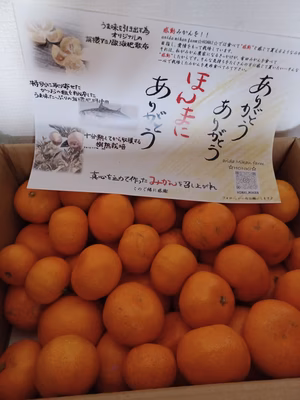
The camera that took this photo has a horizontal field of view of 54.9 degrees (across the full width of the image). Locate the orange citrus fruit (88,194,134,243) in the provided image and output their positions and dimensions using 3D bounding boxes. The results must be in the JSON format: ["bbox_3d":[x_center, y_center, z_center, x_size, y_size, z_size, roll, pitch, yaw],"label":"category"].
[{"bbox_3d":[-0.049,0.024,0.366,0.058,0.062,0.062,-2,54,-4],"label":"orange citrus fruit"}]

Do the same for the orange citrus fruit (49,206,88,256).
[{"bbox_3d":[-0.097,0.037,0.350,0.047,0.059,0.059,-2,54,-4],"label":"orange citrus fruit"}]

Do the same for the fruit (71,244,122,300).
[{"bbox_3d":[-0.061,0.083,0.331,0.062,0.057,0.062,-2,51,-4],"label":"fruit"}]

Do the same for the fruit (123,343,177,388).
[{"bbox_3d":[0.001,0.164,0.285,0.050,0.046,0.050,-2,51,-4],"label":"fruit"}]

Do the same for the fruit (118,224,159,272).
[{"bbox_3d":[-0.013,0.058,0.346,0.050,0.058,0.058,-2,54,-4],"label":"fruit"}]

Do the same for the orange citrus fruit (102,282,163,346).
[{"bbox_3d":[-0.016,0.114,0.291,0.061,0.060,0.060,-2,54,-4],"label":"orange citrus fruit"}]

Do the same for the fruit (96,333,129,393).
[{"bbox_3d":[-0.041,0.178,0.310,0.062,0.057,0.062,-2,51,-4],"label":"fruit"}]

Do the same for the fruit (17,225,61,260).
[{"bbox_3d":[-0.139,0.061,0.368,0.056,0.059,0.059,-2,54,-4],"label":"fruit"}]

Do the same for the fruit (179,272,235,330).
[{"bbox_3d":[0.057,0.100,0.291,0.058,0.053,0.058,20,74,-28],"label":"fruit"}]

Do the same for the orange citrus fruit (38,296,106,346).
[{"bbox_3d":[-0.089,0.140,0.328,0.072,0.064,0.072,-2,51,-4],"label":"orange citrus fruit"}]

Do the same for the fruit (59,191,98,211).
[{"bbox_3d":[-0.095,-0.010,0.390,0.059,0.053,0.059,-2,51,-4],"label":"fruit"}]

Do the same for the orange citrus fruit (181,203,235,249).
[{"bbox_3d":[0.074,0.033,0.358,0.066,0.057,0.066,-2,51,-4],"label":"orange citrus fruit"}]

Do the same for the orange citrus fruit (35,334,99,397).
[{"bbox_3d":[-0.079,0.158,0.276,0.061,0.056,0.061,-2,51,-4],"label":"orange citrus fruit"}]

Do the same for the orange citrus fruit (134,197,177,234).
[{"bbox_3d":[0.007,0.017,0.386,0.059,0.054,0.059,-2,51,-4],"label":"orange citrus fruit"}]

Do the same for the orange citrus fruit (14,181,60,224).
[{"bbox_3d":[-0.148,0.002,0.381,0.057,0.056,0.056,-2,54,-4],"label":"orange citrus fruit"}]

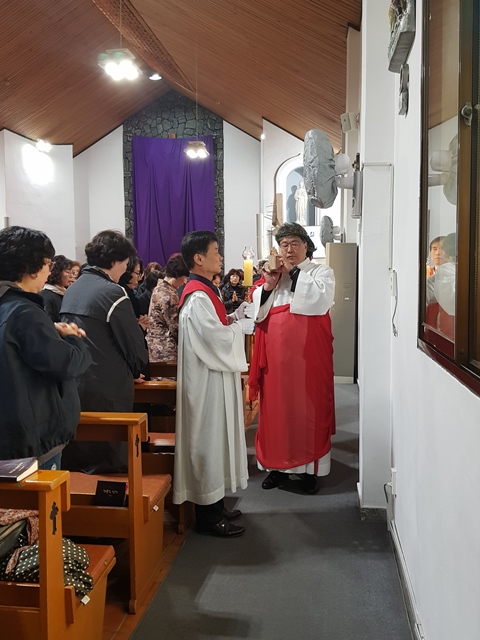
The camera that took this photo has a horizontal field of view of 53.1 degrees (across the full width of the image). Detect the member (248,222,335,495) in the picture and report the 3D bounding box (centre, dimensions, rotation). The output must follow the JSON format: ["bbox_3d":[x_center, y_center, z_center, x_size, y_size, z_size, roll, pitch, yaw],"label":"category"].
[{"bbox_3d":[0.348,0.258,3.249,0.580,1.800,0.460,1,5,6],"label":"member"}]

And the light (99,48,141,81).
[{"bbox_3d":[-1.821,-3.853,7.264,0.470,0.290,0.470,1,5,11],"label":"light"}]

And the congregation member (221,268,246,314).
[{"bbox_3d":[-0.096,-0.023,7.686,0.480,1.560,0.360,0,5,0],"label":"congregation member"}]

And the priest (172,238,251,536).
[{"bbox_3d":[-0.154,0.361,2.701,0.450,1.690,0.510,0,5,-3],"label":"priest"}]

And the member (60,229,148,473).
[{"bbox_3d":[-0.754,0.369,2.695,0.430,1.670,0.490,-5,7,-42],"label":"member"}]

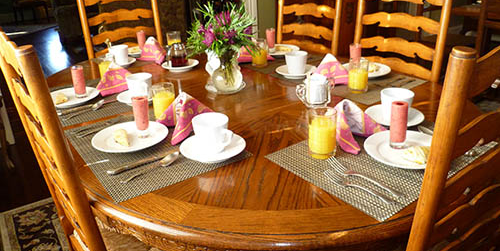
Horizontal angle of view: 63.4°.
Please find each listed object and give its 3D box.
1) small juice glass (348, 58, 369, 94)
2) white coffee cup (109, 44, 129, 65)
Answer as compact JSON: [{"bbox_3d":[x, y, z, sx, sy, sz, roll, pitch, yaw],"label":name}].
[{"bbox_3d":[0.361,-0.164,1.345,0.067,0.106,0.067,4,25,15],"label":"small juice glass"},{"bbox_3d":[-0.595,-0.322,1.851,0.115,0.074,0.090,-18,28,-31],"label":"white coffee cup"}]

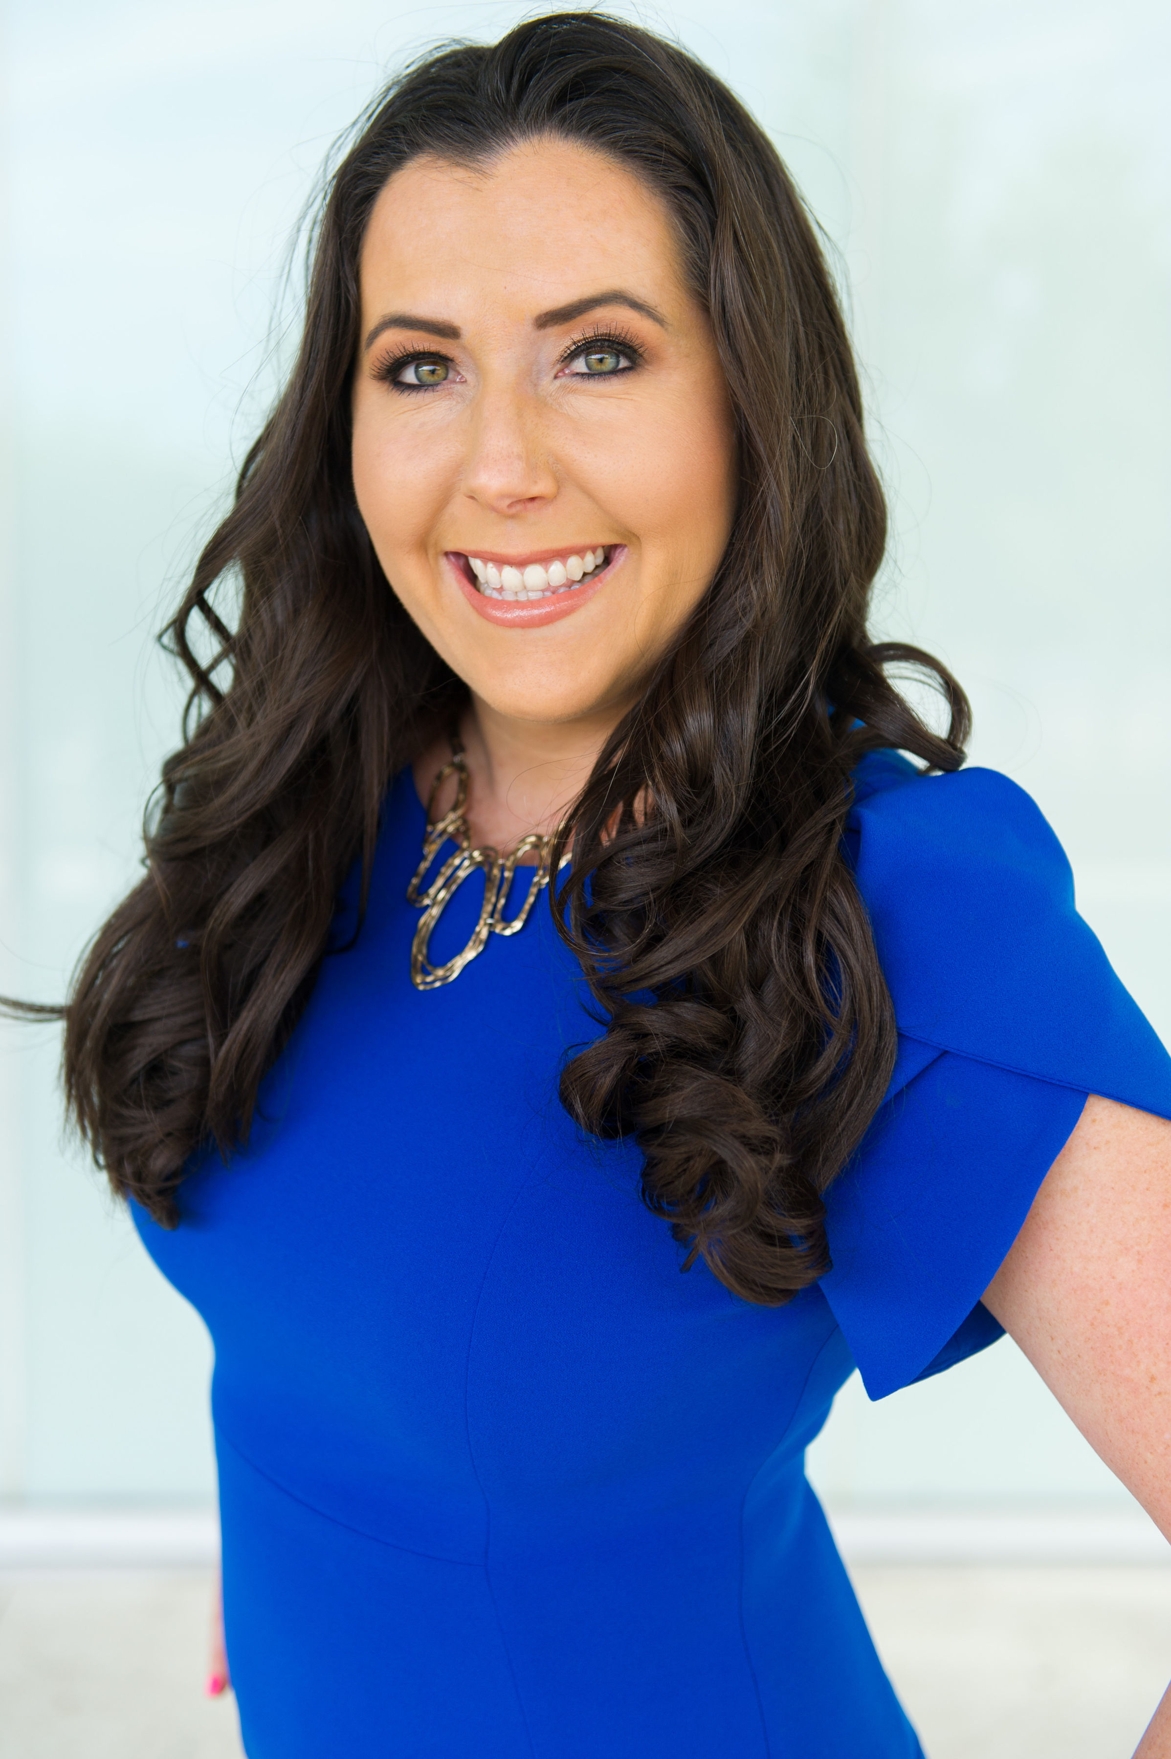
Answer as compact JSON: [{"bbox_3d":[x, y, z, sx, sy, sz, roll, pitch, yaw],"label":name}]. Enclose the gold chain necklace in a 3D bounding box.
[{"bbox_3d":[-0.016,-0.025,1.030,0.140,0.122,0.140,4,6,33],"label":"gold chain necklace"}]

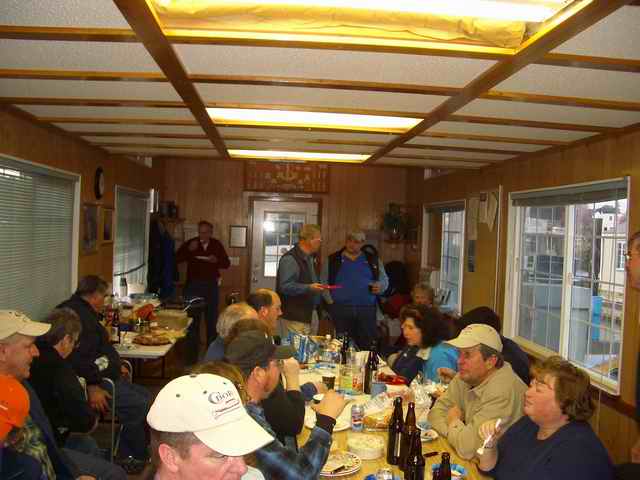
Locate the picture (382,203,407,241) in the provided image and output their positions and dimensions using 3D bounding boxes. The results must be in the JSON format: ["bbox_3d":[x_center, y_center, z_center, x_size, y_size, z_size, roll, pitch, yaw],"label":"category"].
[{"bbox_3d":[1.069,-0.265,9.281,0.350,0.520,0.040,2,1,-5],"label":"picture"}]

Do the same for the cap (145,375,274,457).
[{"bbox_3d":[-0.219,0.332,1.255,0.262,0.140,0.175,-4,0,33],"label":"cap"}]

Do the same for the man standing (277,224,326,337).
[{"bbox_3d":[-0.187,0.696,6.169,0.470,1.691,0.500,2,1,13],"label":"man standing"}]

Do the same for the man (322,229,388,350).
[{"bbox_3d":[0.362,0.721,6.615,0.630,1.666,0.460,2,1,4],"label":"man"}]

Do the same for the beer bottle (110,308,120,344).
[{"bbox_3d":[-1.479,0.627,4.691,0.063,0.237,0.063,2,1,-5],"label":"beer bottle"}]

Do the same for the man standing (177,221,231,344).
[{"bbox_3d":[-1.395,0.617,7.727,0.630,1.710,0.430,2,1,-11],"label":"man standing"}]

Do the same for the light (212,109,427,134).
[{"bbox_3d":[-0.035,-0.721,3.876,1.230,0.065,0.540,2,1,-5],"label":"light"}]

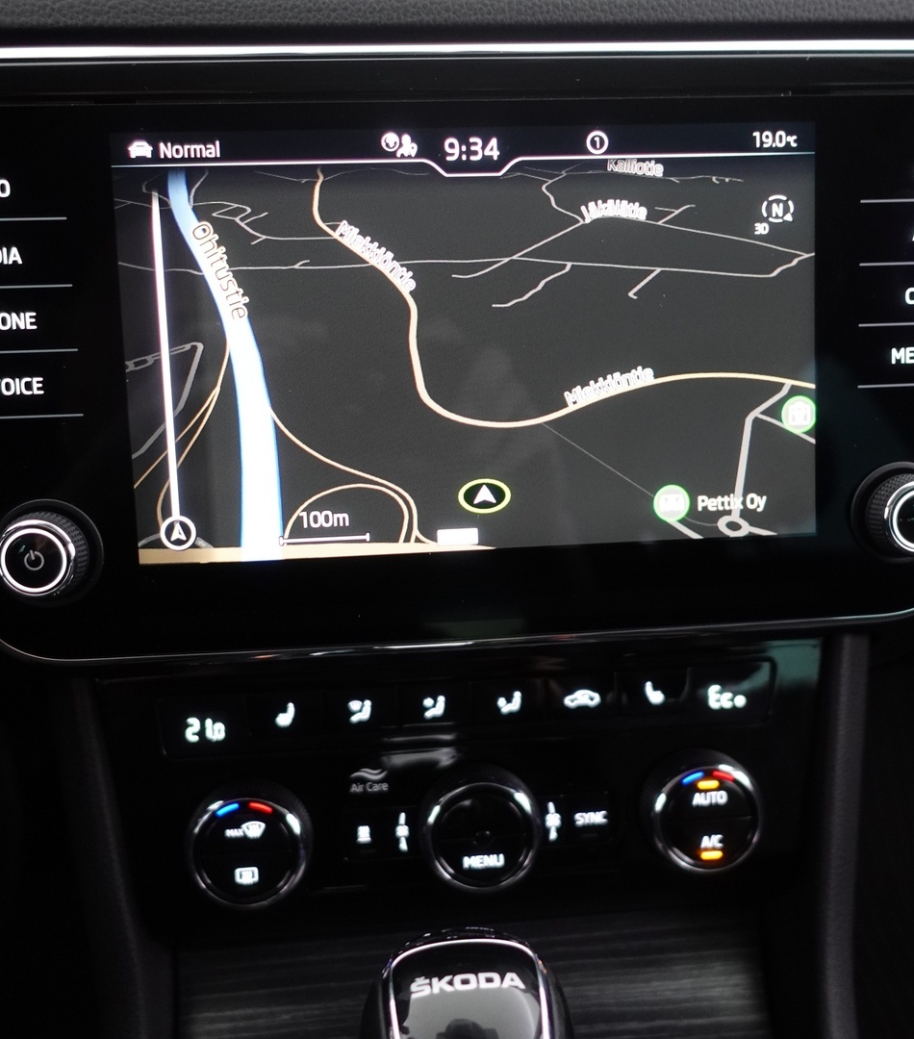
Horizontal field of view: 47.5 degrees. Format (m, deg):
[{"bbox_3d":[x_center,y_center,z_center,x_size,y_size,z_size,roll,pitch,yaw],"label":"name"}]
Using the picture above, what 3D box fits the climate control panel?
[{"bbox_3d":[0.002,0.071,0.277,0.190,0.069,0.030,-2,1,-4],"label":"climate control panel"}]

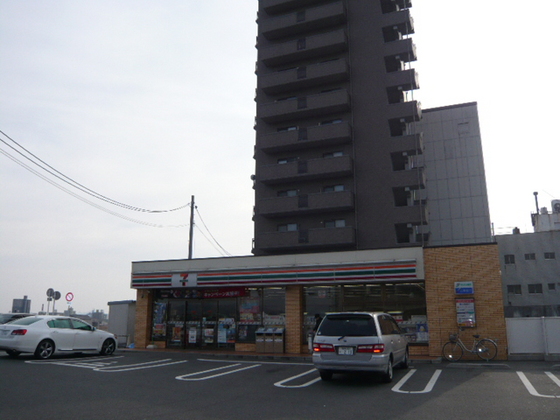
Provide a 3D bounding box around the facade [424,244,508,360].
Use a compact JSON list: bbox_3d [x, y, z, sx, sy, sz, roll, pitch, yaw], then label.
[{"bbox_3d":[6.474,3.171,15.899,2.450,3.900,0.500,-5,-14,22],"label":"facade"}]

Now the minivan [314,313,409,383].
[{"bbox_3d":[2.504,3.638,12.513,1.770,1.720,4.720,-6,-14,22],"label":"minivan"}]

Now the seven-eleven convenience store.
[{"bbox_3d":[0.783,4.716,22.475,13.300,4.000,9.000,-5,-14,22],"label":"seven-eleven convenience store"}]

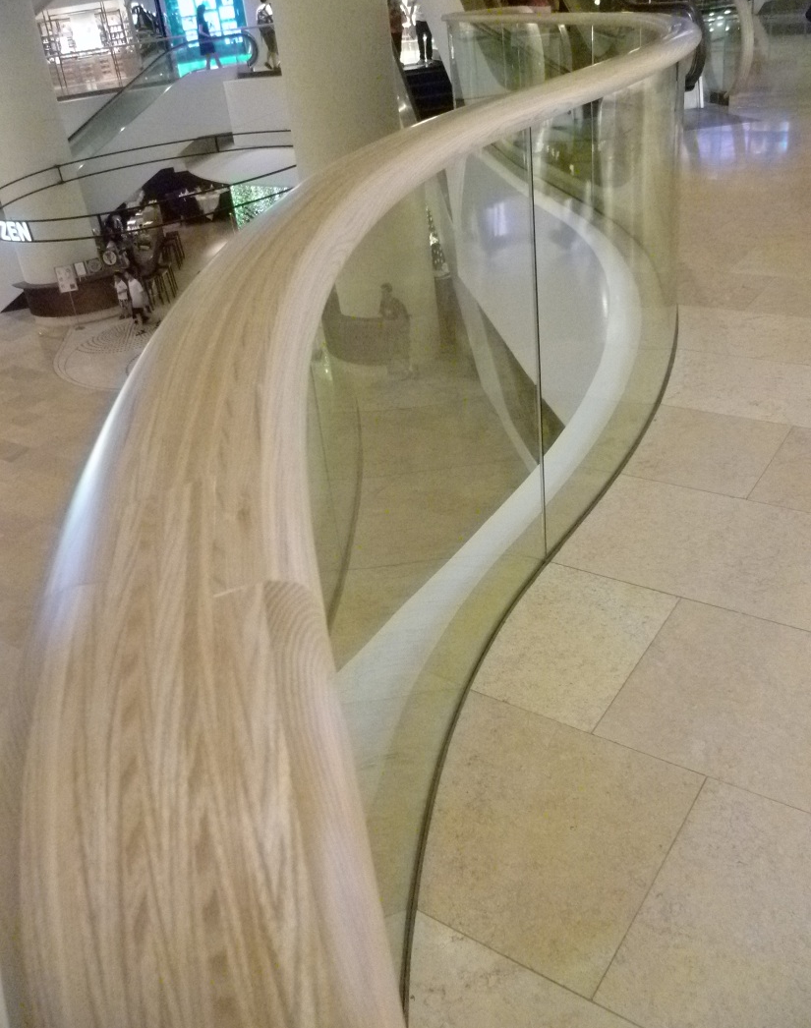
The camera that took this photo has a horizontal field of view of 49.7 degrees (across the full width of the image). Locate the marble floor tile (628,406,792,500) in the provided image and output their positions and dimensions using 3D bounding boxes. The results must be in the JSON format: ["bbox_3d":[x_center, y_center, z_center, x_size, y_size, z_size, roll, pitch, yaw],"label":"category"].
[{"bbox_3d":[1.037,-0.228,3.116,0.510,0.020,0.570,15,37,32],"label":"marble floor tile"}]

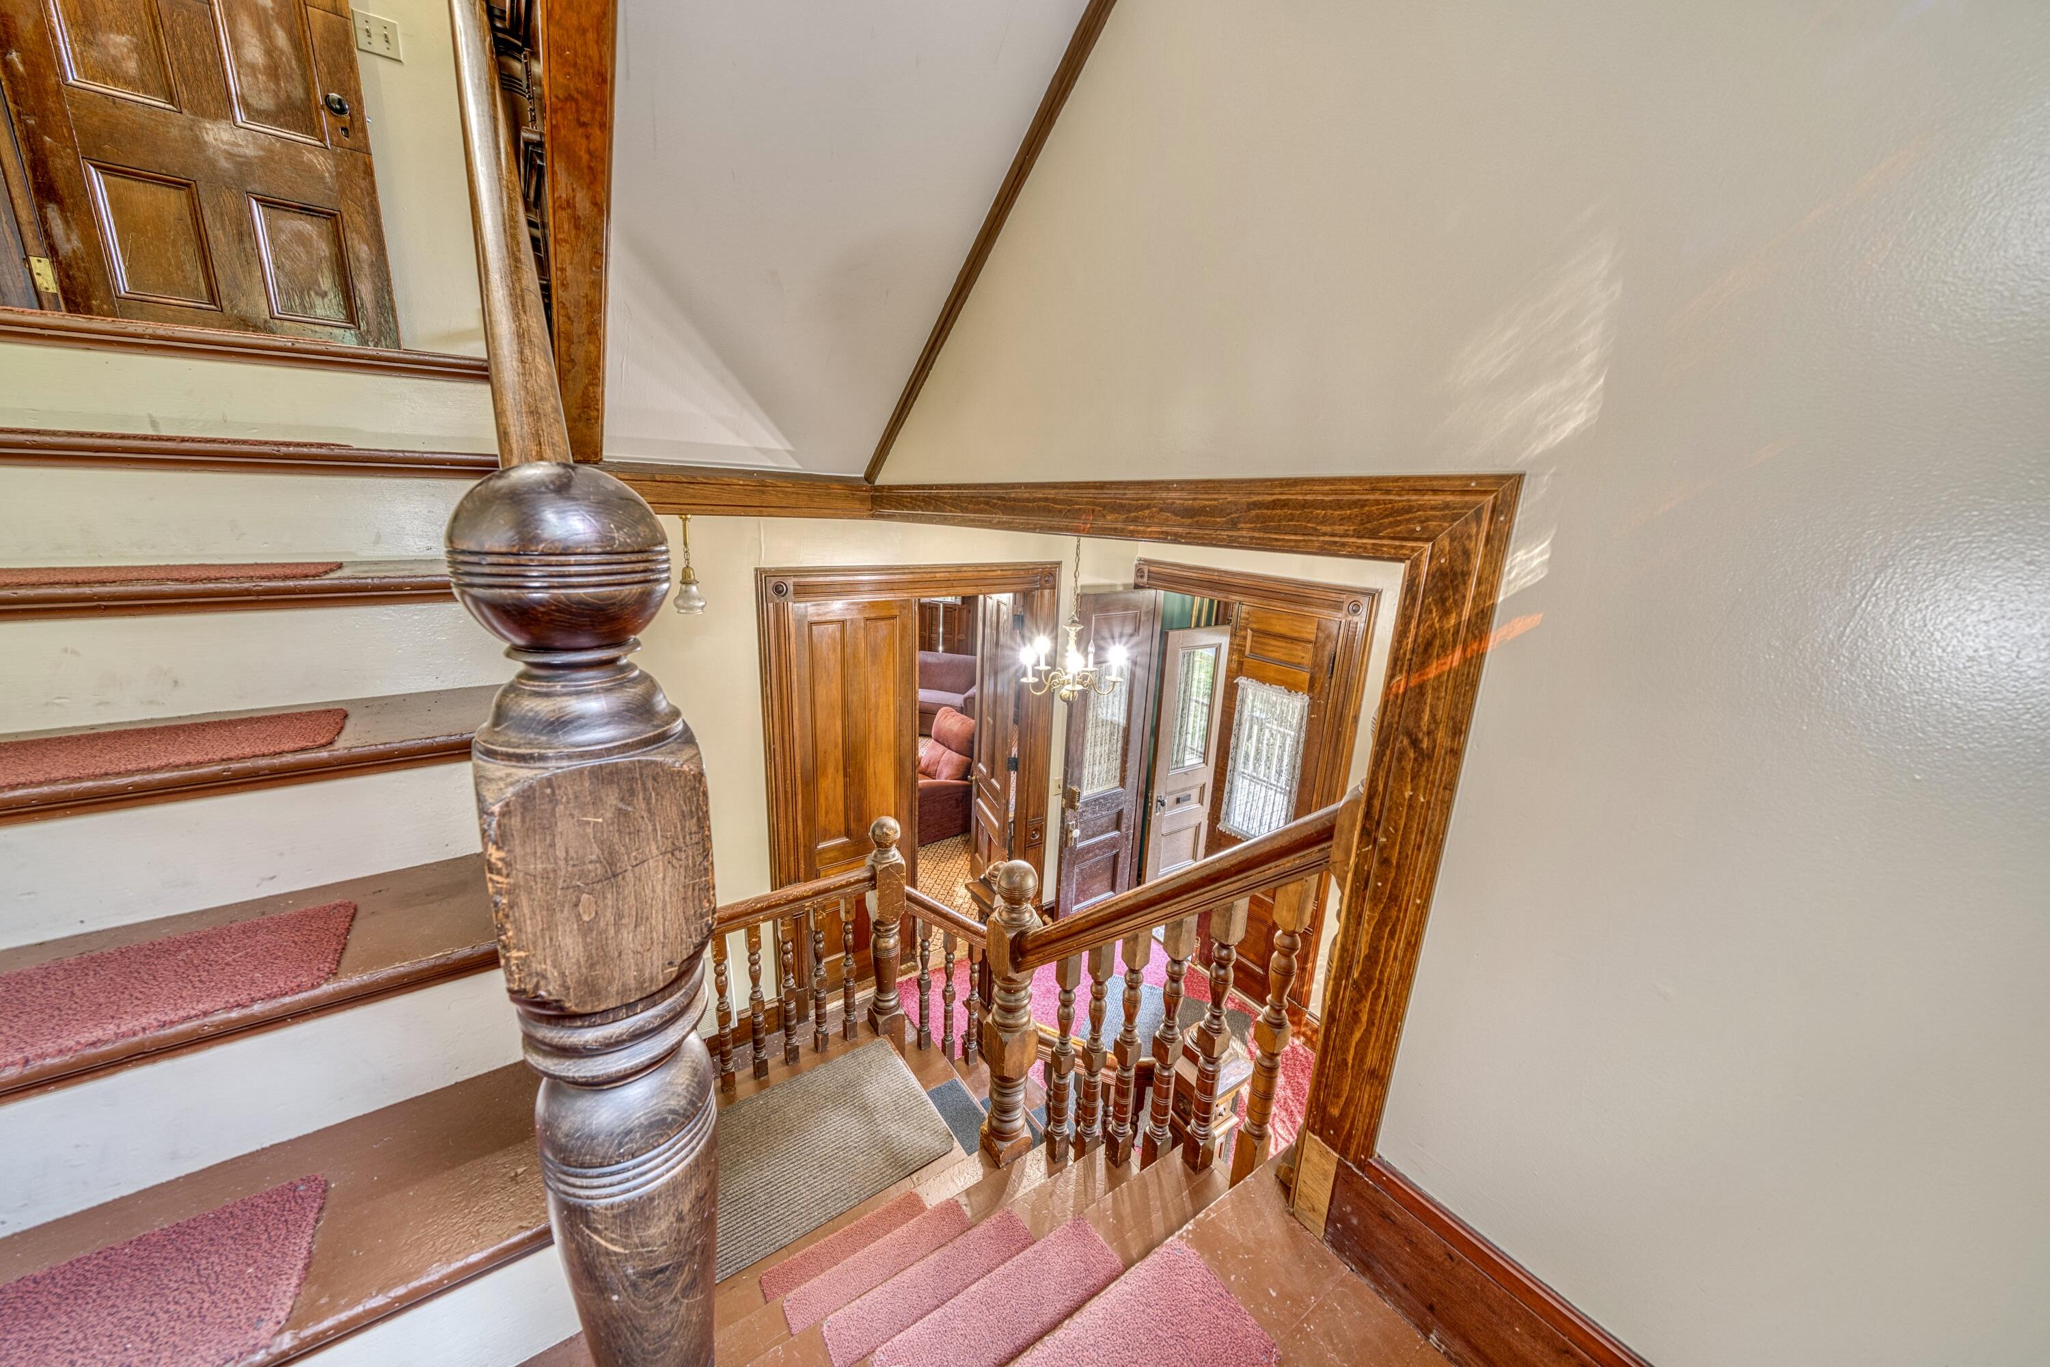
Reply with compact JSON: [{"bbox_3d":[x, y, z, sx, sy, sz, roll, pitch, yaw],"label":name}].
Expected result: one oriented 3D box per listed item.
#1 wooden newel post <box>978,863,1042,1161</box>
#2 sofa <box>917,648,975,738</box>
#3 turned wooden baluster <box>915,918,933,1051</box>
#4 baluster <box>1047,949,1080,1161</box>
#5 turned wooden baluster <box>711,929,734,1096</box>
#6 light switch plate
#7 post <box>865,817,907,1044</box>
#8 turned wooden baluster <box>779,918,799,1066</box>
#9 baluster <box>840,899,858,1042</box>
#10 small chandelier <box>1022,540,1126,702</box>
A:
[{"bbox_3d":[-0.040,0.977,2.027,0.118,0.975,0.118,-8,18,-34],"label":"wooden newel post"},{"bbox_3d":[-1.345,0.099,8.637,2.000,0.880,0.880,7,15,16],"label":"sofa"},{"bbox_3d":[-0.426,1.272,2.889,0.042,0.624,0.042,-8,18,-35],"label":"turned wooden baluster"},{"bbox_3d":[0.106,0.995,1.827,0.045,0.649,0.045,-8,18,-34],"label":"baluster"},{"bbox_3d":[-0.988,1.075,2.234,0.042,0.605,0.042,-8,18,-34],"label":"turned wooden baluster"},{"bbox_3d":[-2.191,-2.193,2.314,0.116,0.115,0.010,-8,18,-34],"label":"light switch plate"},{"bbox_3d":[-0.548,0.966,2.698,0.113,0.937,0.113,-8,18,-35],"label":"post"},{"bbox_3d":[-0.866,1.133,2.516,0.042,0.612,0.042,-8,18,-35],"label":"turned wooden baluster"},{"bbox_3d":[-0.677,1.108,2.652,0.042,0.612,0.042,-8,18,-35],"label":"baluster"},{"bbox_3d":[0.247,-0.301,3.344,0.524,0.822,0.524,2,14,-1],"label":"small chandelier"}]

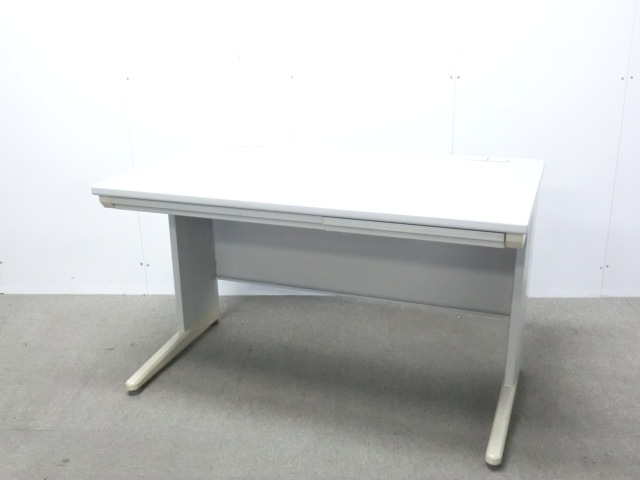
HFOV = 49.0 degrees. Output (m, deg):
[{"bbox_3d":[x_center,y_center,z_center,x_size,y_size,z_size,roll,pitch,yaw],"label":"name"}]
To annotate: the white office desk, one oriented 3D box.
[{"bbox_3d":[0.036,0.127,2.234,1.201,0.700,0.701,6,20,19],"label":"white office desk"}]

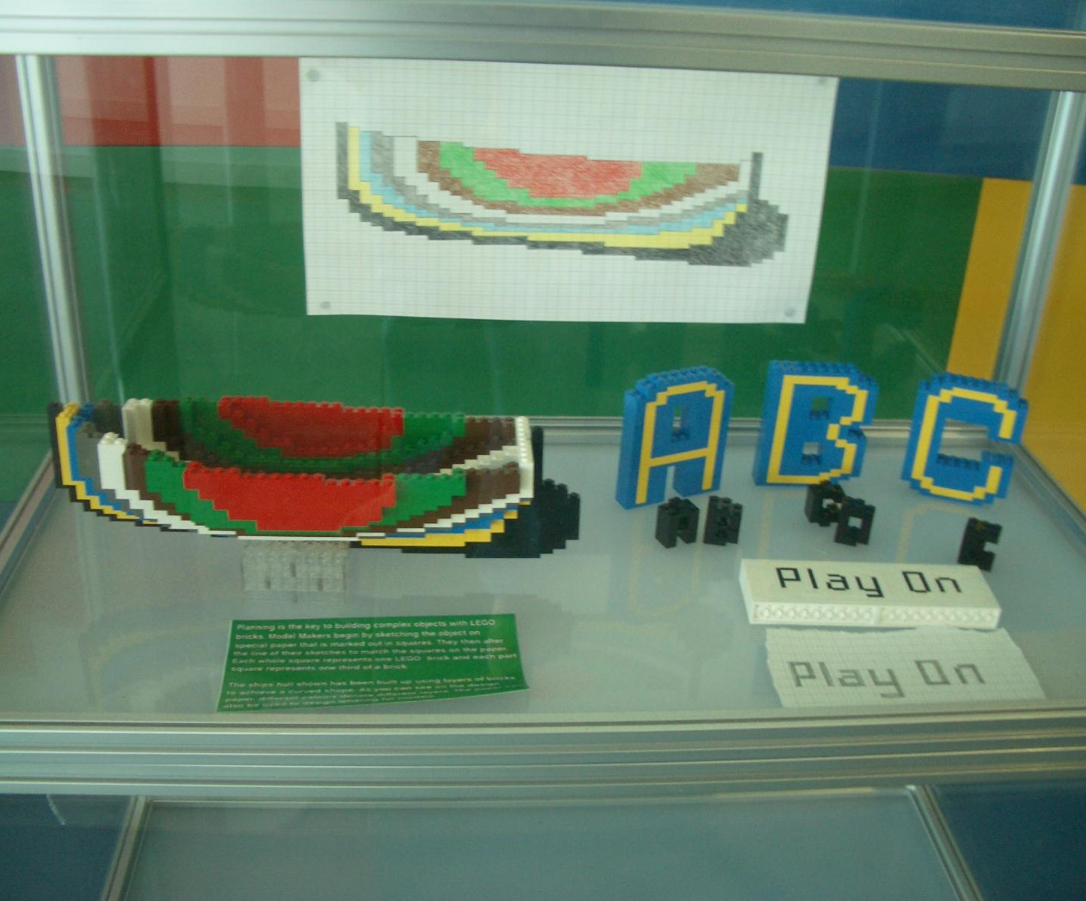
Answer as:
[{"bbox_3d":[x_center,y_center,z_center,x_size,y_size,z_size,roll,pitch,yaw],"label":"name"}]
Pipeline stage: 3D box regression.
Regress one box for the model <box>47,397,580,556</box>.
[{"bbox_3d":[-0.140,0.019,0.755,0.328,0.102,0.120,1,23,-3],"label":"model"}]

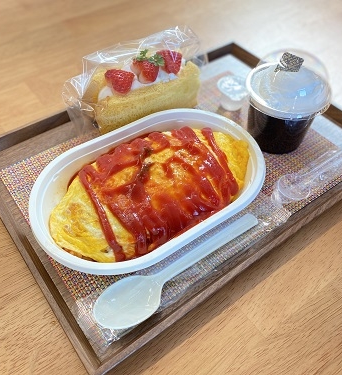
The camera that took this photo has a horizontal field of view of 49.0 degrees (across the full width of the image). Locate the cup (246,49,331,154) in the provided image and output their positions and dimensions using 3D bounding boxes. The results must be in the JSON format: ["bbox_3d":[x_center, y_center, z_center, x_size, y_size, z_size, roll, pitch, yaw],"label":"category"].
[{"bbox_3d":[0.117,-0.091,0.388,0.087,0.096,0.087,1,50,-1],"label":"cup"}]

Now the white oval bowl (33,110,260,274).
[{"bbox_3d":[-0.017,0.001,0.340,0.213,0.043,0.142,-27,56,-22],"label":"white oval bowl"}]

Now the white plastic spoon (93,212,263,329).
[{"bbox_3d":[0.011,0.061,0.307,0.163,0.016,0.040,-27,56,-22],"label":"white plastic spoon"}]

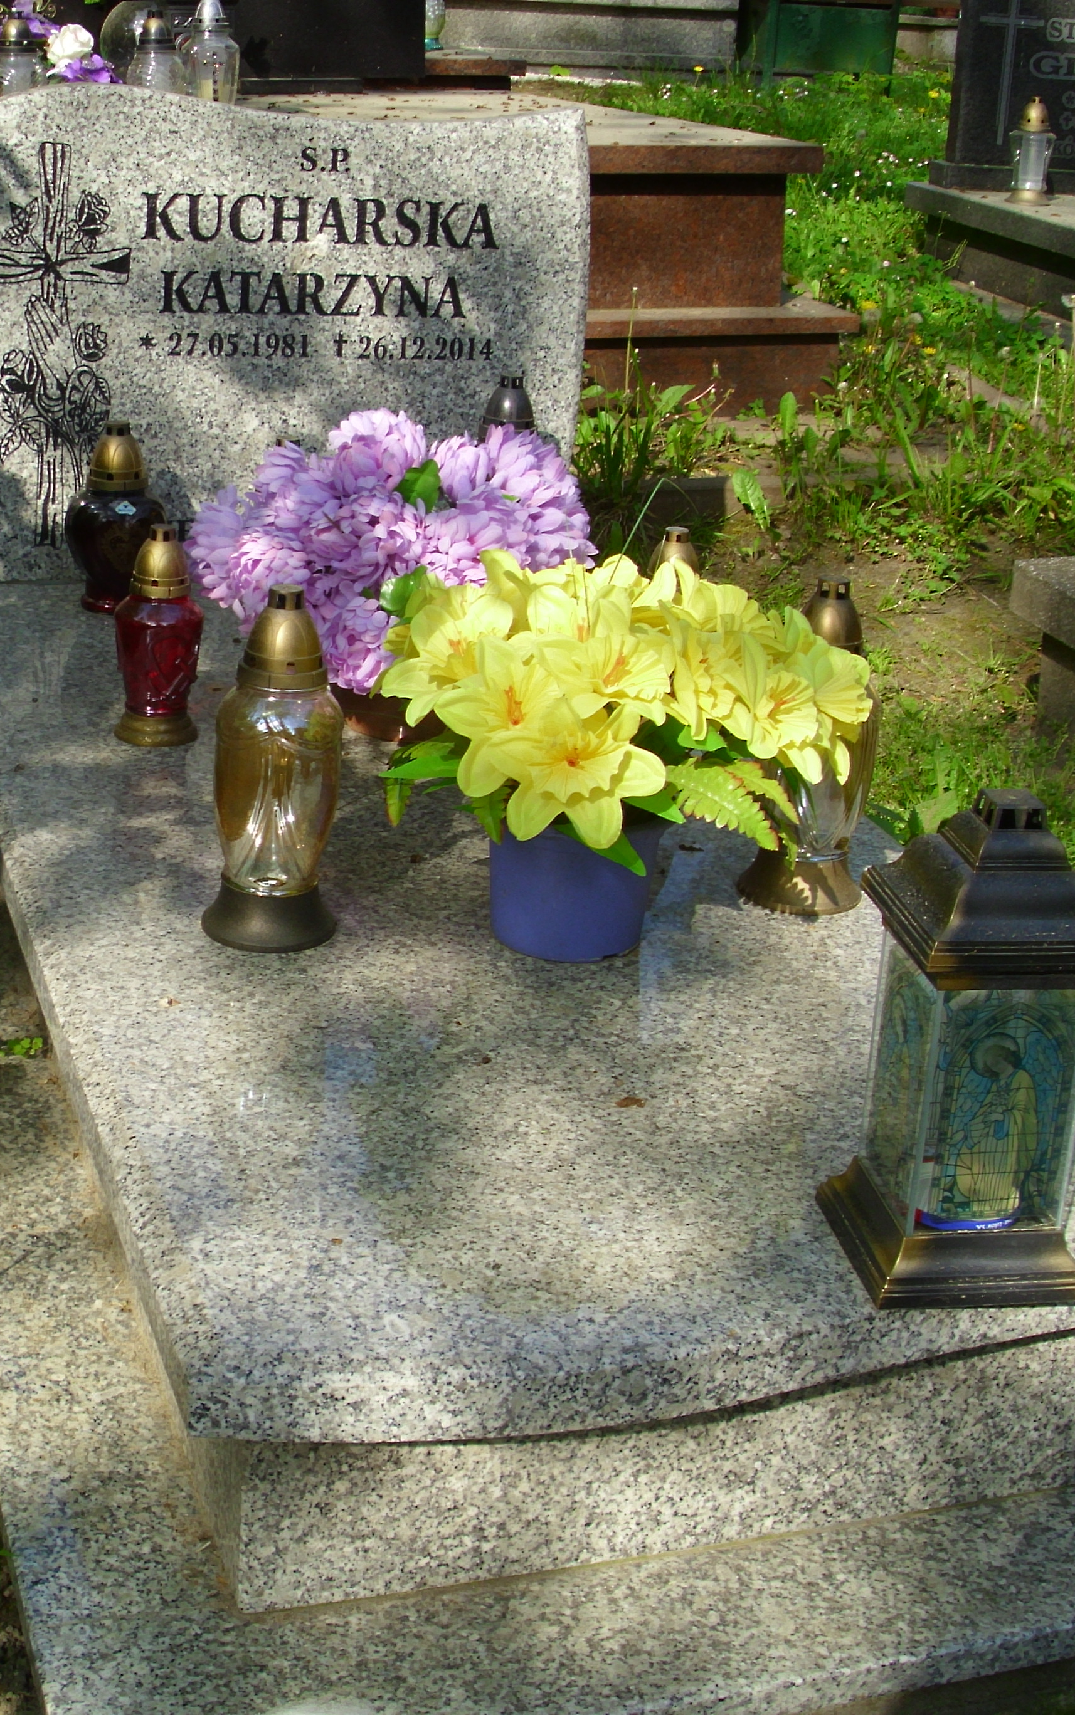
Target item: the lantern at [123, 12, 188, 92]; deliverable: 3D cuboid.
[{"bbox_3d":[-0.781,-1.587,4.720,0.126,0.262,0.126,-6,22,-18],"label":"lantern"}]

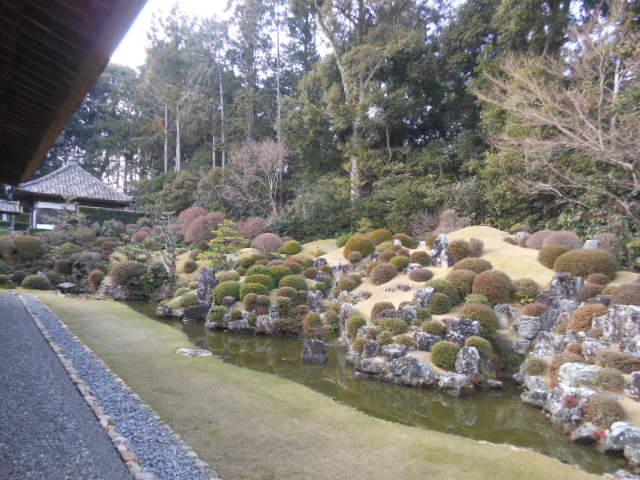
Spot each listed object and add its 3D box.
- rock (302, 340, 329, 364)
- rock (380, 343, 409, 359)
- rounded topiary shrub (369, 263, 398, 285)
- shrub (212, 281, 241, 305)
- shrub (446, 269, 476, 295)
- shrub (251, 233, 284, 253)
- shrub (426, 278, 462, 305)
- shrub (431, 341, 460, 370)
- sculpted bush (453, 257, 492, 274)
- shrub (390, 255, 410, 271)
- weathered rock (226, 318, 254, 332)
[{"bbox_3d":[-0.091,2.388,9.900,0.546,0.557,0.460,0,-1,-1],"label":"rock"},{"bbox_3d":[1.540,2.305,9.555,0.579,0.372,0.412,0,0,9],"label":"rock"},{"bbox_3d":[1.870,0.986,13.400,0.800,0.640,0.740,1,-2,8],"label":"rounded topiary shrub"},{"bbox_3d":[-3.196,1.795,15.800,0.940,0.820,0.900,1,-2,-11],"label":"shrub"},{"bbox_3d":[3.527,1.061,11.400,0.798,0.691,0.798,0,-1,17],"label":"shrub"},{"bbox_3d":[-2.216,0.107,19.700,1.400,0.860,1.300,1,-2,-6],"label":"shrub"},{"bbox_3d":[3.139,1.342,11.700,0.840,0.700,0.800,1,-2,15],"label":"shrub"},{"bbox_3d":[2.481,2.265,9.065,0.588,0.571,0.588,0,0,15],"label":"shrub"},{"bbox_3d":[4.124,0.744,12.500,1.027,0.541,0.976,0,0,18],"label":"sculpted bush"},{"bbox_3d":[2.426,0.690,14.014,0.637,0.485,0.637,0,0,10],"label":"shrub"},{"bbox_3d":[-2.321,2.473,13.328,0.750,0.418,0.490,0,0,-10],"label":"weathered rock"}]

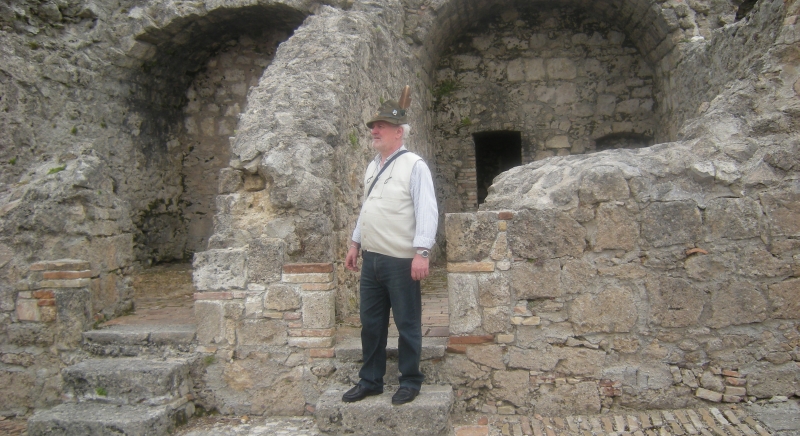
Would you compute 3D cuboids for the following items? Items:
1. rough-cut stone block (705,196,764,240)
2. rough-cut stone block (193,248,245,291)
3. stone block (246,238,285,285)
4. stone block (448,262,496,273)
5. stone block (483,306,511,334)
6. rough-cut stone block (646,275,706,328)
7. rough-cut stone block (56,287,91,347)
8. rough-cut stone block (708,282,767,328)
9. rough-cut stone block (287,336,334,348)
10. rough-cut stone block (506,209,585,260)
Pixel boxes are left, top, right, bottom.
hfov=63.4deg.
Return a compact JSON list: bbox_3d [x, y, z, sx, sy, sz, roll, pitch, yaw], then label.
[{"bbox_3d":[2.044,-0.003,4.075,0.344,0.258,0.250,-2,3,4],"label":"rough-cut stone block"},{"bbox_3d":[-1.135,0.321,4.254,0.328,0.257,0.270,-2,3,6],"label":"rough-cut stone block"},{"bbox_3d":[-0.846,0.268,4.178,0.239,0.290,0.220,0,3,0],"label":"stone block"},{"bbox_3d":[0.436,0.296,4.009,0.284,0.056,0.170,-1,3,4],"label":"stone block"},{"bbox_3d":[0.600,0.630,4.114,0.174,0.174,0.180,-2,4,0],"label":"stone block"},{"bbox_3d":[1.721,0.509,4.163,0.373,0.336,0.270,-2,4,0],"label":"rough-cut stone block"},{"bbox_3d":[-2.123,0.644,4.332,0.247,0.390,0.250,-2,4,0],"label":"rough-cut stone block"},{"bbox_3d":[2.111,0.530,4.176,0.356,0.274,0.280,-1,3,0],"label":"rough-cut stone block"},{"bbox_3d":[-0.567,0.783,4.158,0.283,0.070,0.170,0,3,0],"label":"rough-cut stone block"},{"bbox_3d":[0.909,0.096,4.135,0.469,0.309,0.270,-2,3,4],"label":"rough-cut stone block"}]

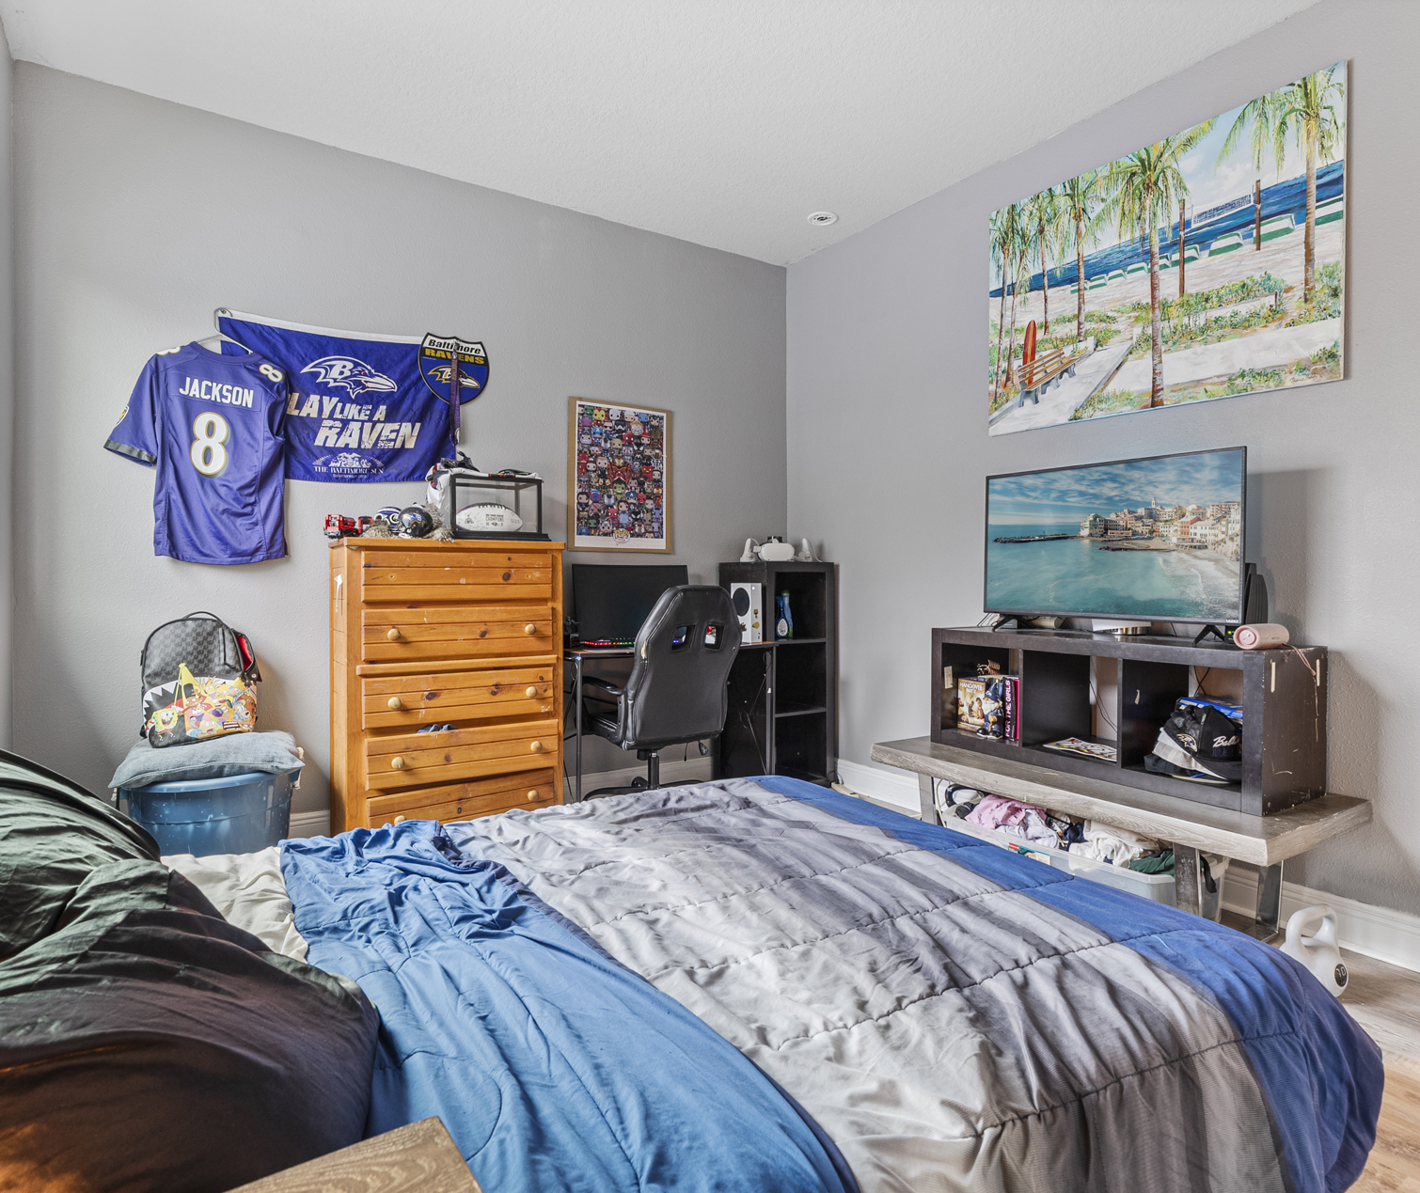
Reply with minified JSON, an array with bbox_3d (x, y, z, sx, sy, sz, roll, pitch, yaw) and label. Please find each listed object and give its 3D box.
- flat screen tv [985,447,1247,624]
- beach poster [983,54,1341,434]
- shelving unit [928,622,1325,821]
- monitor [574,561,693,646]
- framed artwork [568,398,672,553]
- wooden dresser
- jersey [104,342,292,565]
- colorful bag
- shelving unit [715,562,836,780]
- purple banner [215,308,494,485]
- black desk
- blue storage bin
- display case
[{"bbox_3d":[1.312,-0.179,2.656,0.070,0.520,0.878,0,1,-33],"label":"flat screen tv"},{"bbox_3d":[1.470,-1.075,2.728,0.040,0.891,1.168,0,1,-33],"label":"beach poster"},{"bbox_3d":[1.311,0.348,2.651,0.391,0.432,1.114,-1,2,-33],"label":"shelving unit"},{"bbox_3d":[-0.348,0.037,3.706,0.608,0.368,0.140,-1,2,-34],"label":"monitor"},{"bbox_3d":[-0.416,-0.556,3.754,0.553,0.698,0.020,0,1,-33],"label":"framed artwork"},{"bbox_3d":[-1.027,0.388,3.158,0.810,1.194,0.409,-1,2,-34],"label":"wooden dresser"},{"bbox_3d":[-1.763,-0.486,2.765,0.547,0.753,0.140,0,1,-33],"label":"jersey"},{"bbox_3d":[-1.734,0.264,2.722,0.339,0.440,0.220,-1,2,-34],"label":"colorful bag"},{"bbox_3d":[0.337,0.387,4.029,0.420,1.120,0.400,0,1,-33],"label":"shelving unit"},{"bbox_3d":[-1.375,-0.767,3.151,0.980,0.632,0.035,-1,2,-34],"label":"purple banner"},{"bbox_3d":[-0.249,0.590,3.578,1.000,0.740,0.480,0,1,-33],"label":"black desk"},{"bbox_3d":[-1.692,0.792,2.717,0.535,0.410,0.420,-1,2,-34],"label":"blue storage bin"},{"bbox_3d":[-0.890,-0.336,3.205,0.418,0.250,0.290,-1,2,-34],"label":"display case"}]

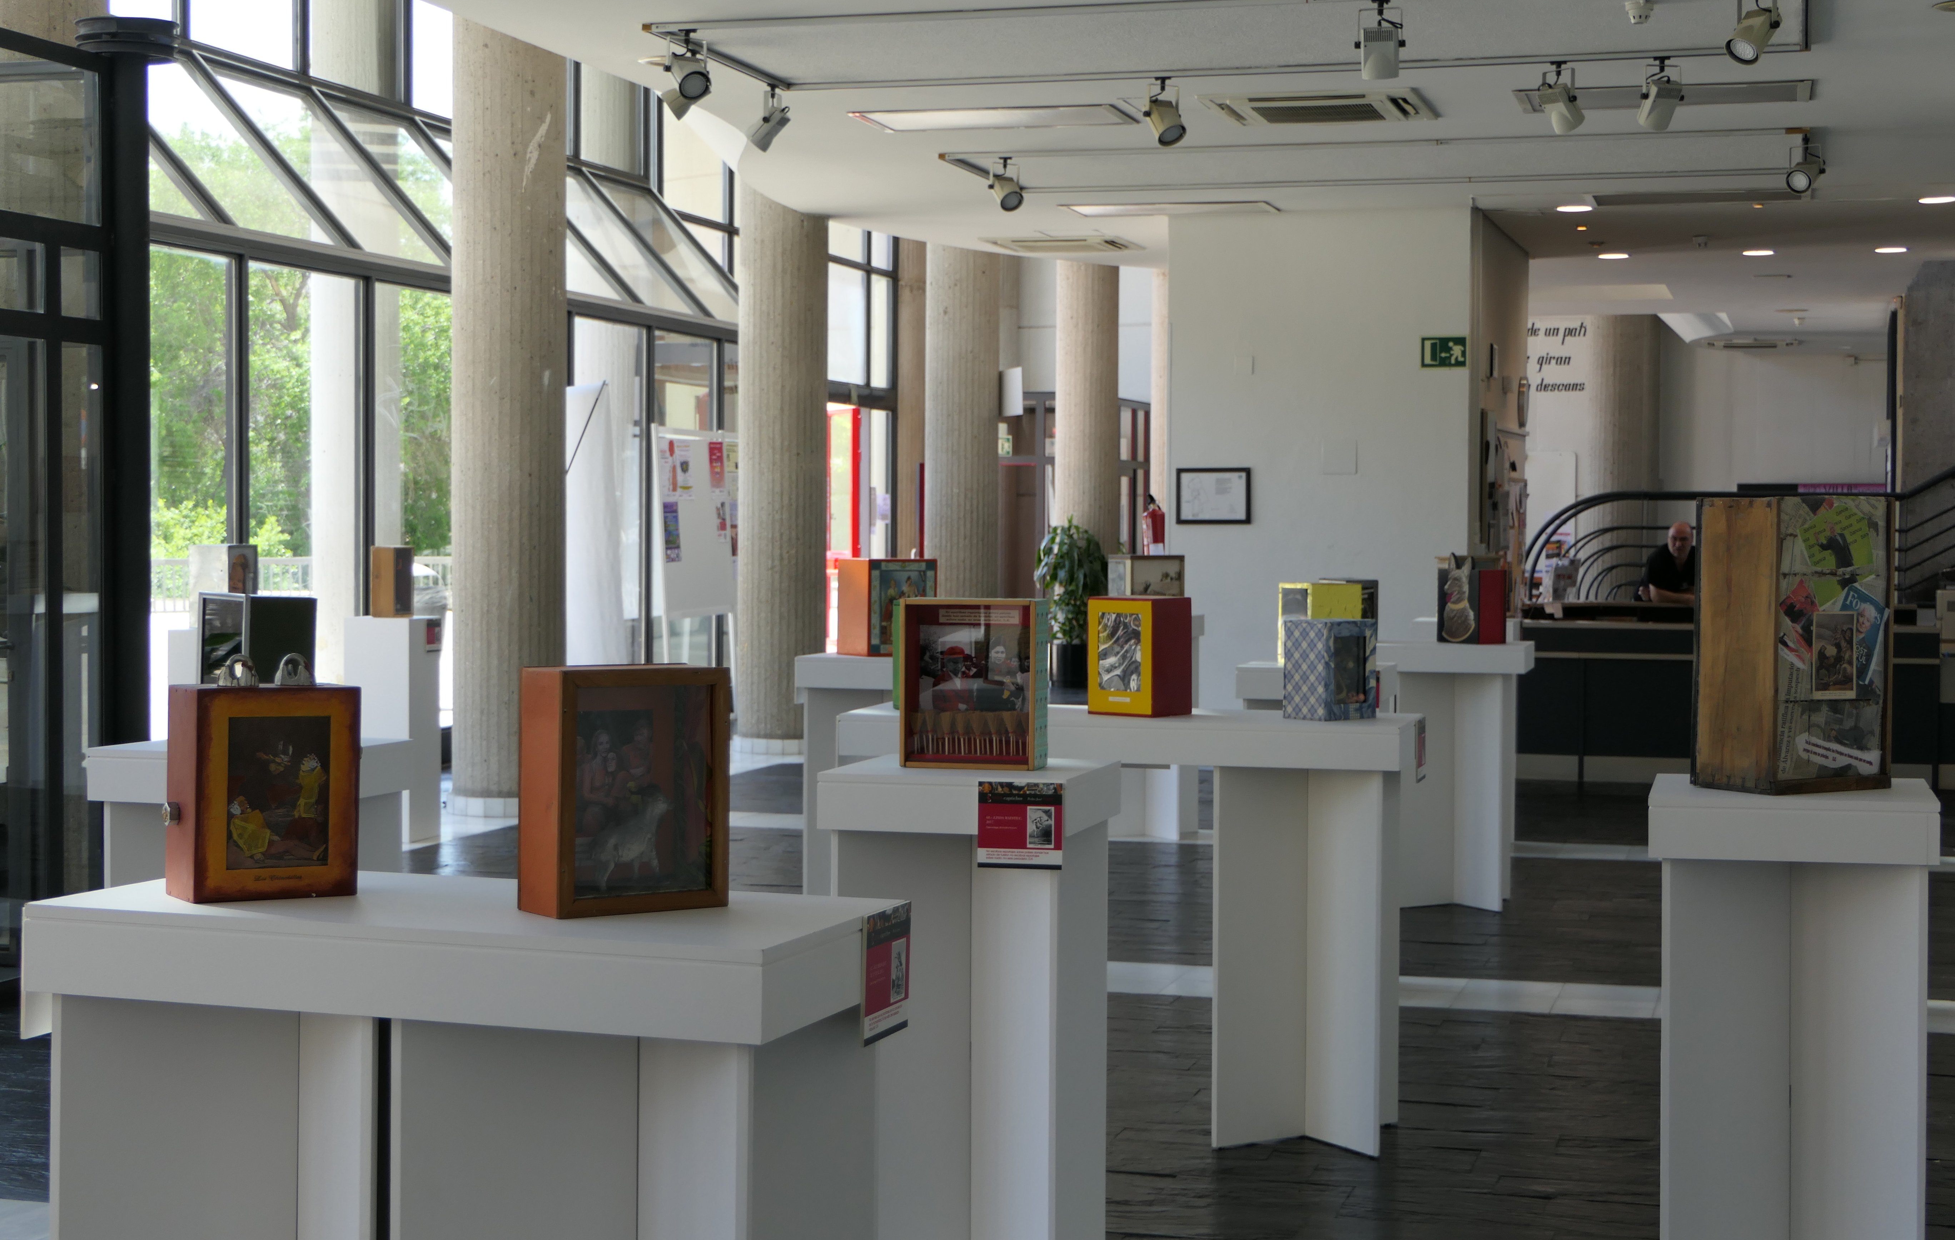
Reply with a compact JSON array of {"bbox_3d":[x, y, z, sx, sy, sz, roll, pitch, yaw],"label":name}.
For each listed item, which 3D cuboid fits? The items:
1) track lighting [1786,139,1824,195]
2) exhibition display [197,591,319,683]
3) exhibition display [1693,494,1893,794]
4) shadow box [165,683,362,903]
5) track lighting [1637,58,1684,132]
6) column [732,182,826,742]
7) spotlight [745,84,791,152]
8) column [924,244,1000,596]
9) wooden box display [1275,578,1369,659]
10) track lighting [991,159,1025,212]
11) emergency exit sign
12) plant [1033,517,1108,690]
[{"bbox_3d":[3.987,-2.180,13.327,0.200,0.277,0.160,-1,3,-42],"label":"track lighting"},{"bbox_3d":[-1.424,0.102,5.476,0.133,0.304,0.275,-1,2,-33],"label":"exhibition display"},{"bbox_3d":[1.443,0.041,4.901,0.275,0.510,0.190,-1,2,-31],"label":"exhibition display"},{"bbox_3d":[-0.944,0.227,3.669,0.215,0.276,0.125,-1,2,-31],"label":"shadow box"},{"bbox_3d":[2.780,-2.140,11.277,0.155,0.280,0.180,-1,2,-25],"label":"track lighting"},{"bbox_3d":[-1.237,-0.958,17.611,0.565,3.510,0.565,0,2,0],"label":"column"},{"bbox_3d":[-0.925,-2.227,12.287,0.200,0.297,0.160,1,2,23],"label":"spotlight"},{"bbox_3d":[-0.112,-1.079,21.425,0.565,3.510,0.565,0,2,0],"label":"column"},{"bbox_3d":[1.201,0.014,9.741,0.225,0.285,0.170,-1,3,-35],"label":"wooden box display"},{"bbox_3d":[0.153,-2.272,14.446,0.160,0.282,0.200,-1,2,-31],"label":"track lighting"},{"bbox_3d":[2.869,-1.642,16.999,0.300,0.200,0.020,1,2,17],"label":"emergency exit sign"},{"bbox_3d":[0.847,-0.142,25.311,0.620,1.570,0.620,1,2,15],"label":"plant"}]

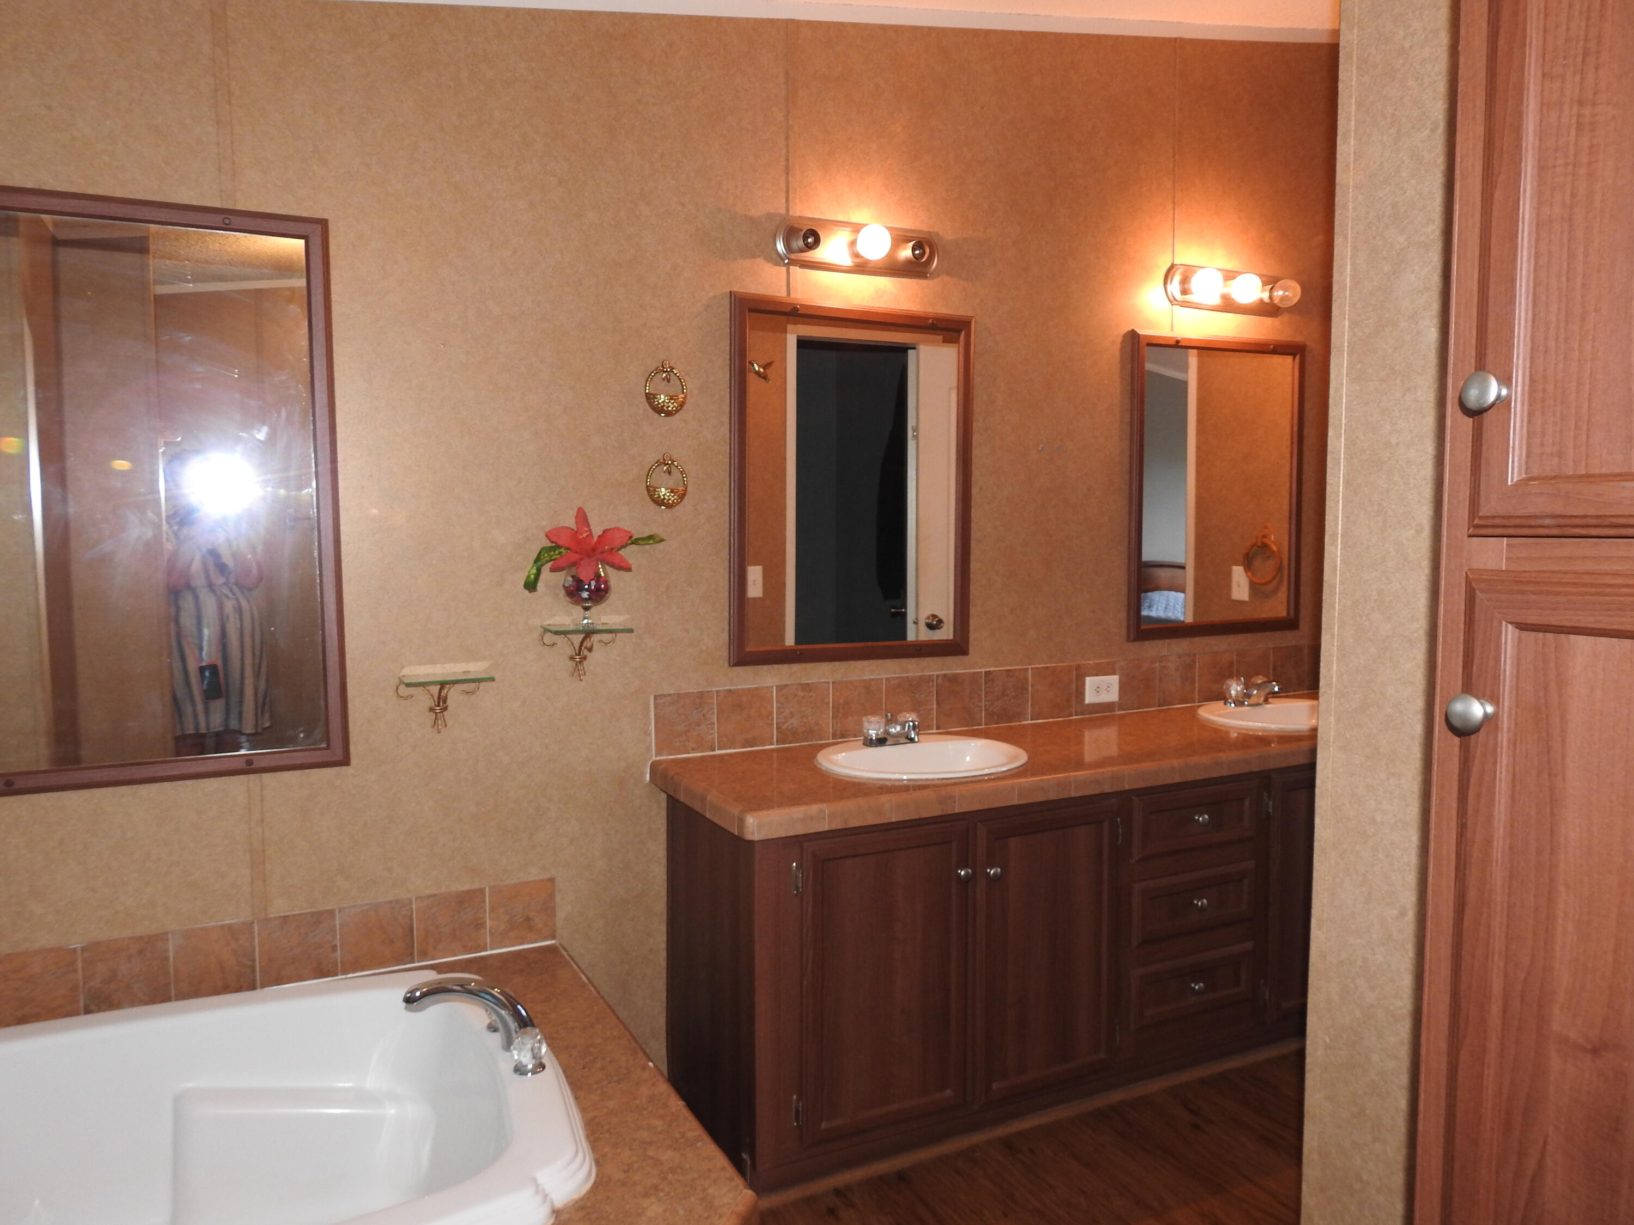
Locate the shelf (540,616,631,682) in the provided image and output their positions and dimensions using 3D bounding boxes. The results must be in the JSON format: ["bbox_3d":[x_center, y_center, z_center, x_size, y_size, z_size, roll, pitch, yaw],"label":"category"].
[{"bbox_3d":[-0.512,0.093,2.511,0.184,0.131,0.135,-2,5,-27],"label":"shelf"}]

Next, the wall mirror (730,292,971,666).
[{"bbox_3d":[0.099,-0.320,2.841,0.663,0.885,0.040,-2,5,-27],"label":"wall mirror"}]

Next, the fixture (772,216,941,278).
[{"bbox_3d":[0.129,-0.903,2.766,0.457,0.112,0.125,-2,5,-27],"label":"fixture"}]

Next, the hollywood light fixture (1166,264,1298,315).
[{"bbox_3d":[1.232,-0.952,3.311,0.457,0.115,0.135,-2,5,-27],"label":"hollywood light fixture"}]

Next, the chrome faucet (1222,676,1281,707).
[{"bbox_3d":[1.290,0.231,3.311,0.155,0.089,0.140,-2,5,-27],"label":"chrome faucet"}]

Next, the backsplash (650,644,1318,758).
[{"bbox_3d":[0.662,0.224,3.178,2.335,0.154,0.014,-2,5,-27],"label":"backsplash"}]

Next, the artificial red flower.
[{"bbox_3d":[-0.493,-0.147,2.444,0.188,0.154,0.100,-2,5,-27],"label":"artificial red flower"}]

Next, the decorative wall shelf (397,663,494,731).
[{"bbox_3d":[-0.783,0.197,2.382,0.185,0.131,0.135,-2,5,-27],"label":"decorative wall shelf"}]

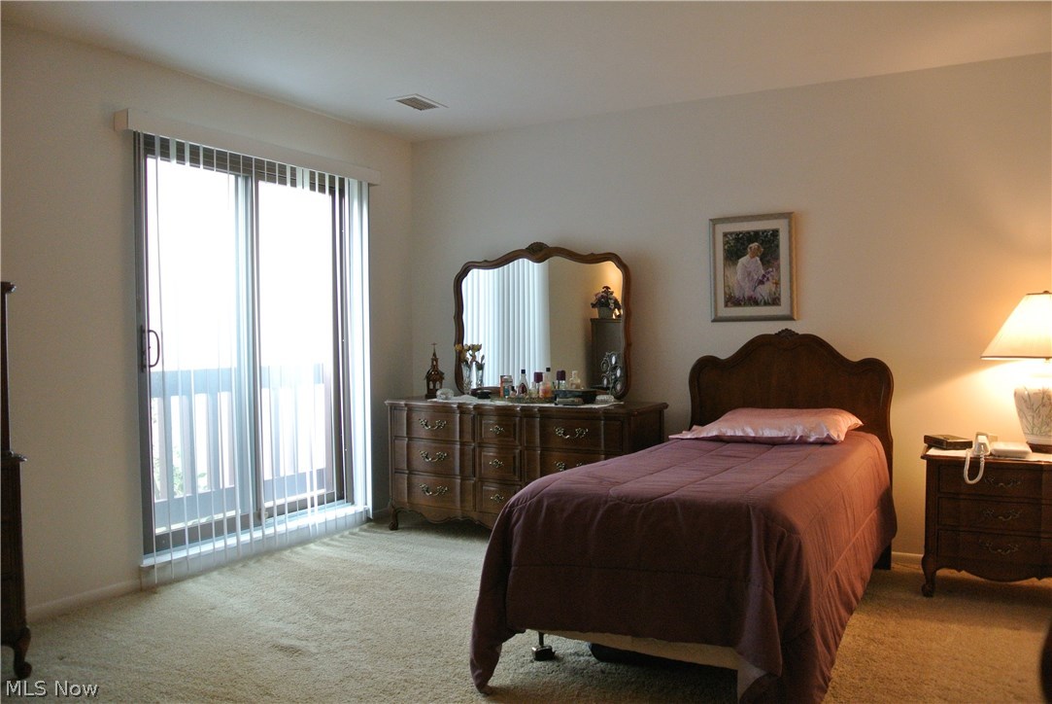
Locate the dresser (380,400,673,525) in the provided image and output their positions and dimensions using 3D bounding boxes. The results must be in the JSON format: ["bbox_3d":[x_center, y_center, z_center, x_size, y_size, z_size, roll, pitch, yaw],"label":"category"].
[{"bbox_3d":[-0.018,0.670,4.605,1.560,0.757,0.530,0,2,26],"label":"dresser"}]

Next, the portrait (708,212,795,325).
[{"bbox_3d":[1.216,-0.447,4.249,0.455,0.570,0.030,1,2,31],"label":"portrait"}]

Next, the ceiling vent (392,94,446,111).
[{"bbox_3d":[-0.591,-1.377,4.397,0.190,0.020,0.300,1,2,31],"label":"ceiling vent"}]

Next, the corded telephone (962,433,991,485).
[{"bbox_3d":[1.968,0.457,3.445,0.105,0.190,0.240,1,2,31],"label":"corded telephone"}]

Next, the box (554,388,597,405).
[{"bbox_3d":[0.276,0.248,4.401,0.180,0.084,0.150,0,2,26],"label":"box"}]

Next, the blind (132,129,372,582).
[{"bbox_3d":[-1.416,-0.039,4.331,0.110,2.010,1.520,1,2,31],"label":"blind"}]

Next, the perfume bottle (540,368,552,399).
[{"bbox_3d":[0.113,0.184,4.576,0.058,0.178,0.050,0,2,26],"label":"perfume bottle"}]

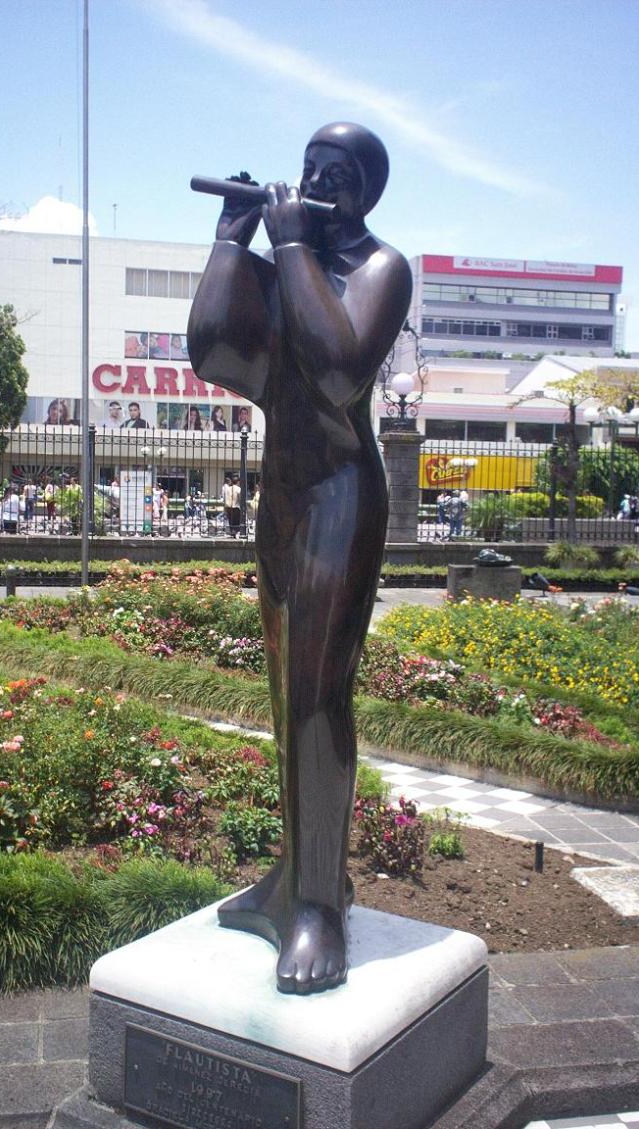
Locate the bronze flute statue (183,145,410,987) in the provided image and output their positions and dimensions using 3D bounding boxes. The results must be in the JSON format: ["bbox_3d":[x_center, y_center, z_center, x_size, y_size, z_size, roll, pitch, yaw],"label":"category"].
[{"bbox_3d":[-0.039,-0.060,3.062,0.550,2.146,0.614,3,4,36],"label":"bronze flute statue"}]

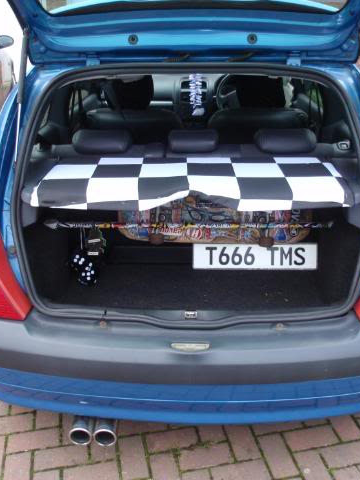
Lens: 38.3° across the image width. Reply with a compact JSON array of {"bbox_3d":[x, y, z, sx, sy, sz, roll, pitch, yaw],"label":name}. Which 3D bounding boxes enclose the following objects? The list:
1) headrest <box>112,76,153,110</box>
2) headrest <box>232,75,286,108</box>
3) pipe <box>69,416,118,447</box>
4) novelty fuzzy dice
[{"bbox_3d":[-0.263,-0.795,2.753,0.260,0.190,0.120,0,26,1],"label":"headrest"},{"bbox_3d":[0.431,-0.800,2.753,0.260,0.190,0.120,0,26,1],"label":"headrest"},{"bbox_3d":[-0.298,0.625,1.805,0.160,0.085,0.180,0,26,1],"label":"pipe"},{"bbox_3d":[-0.367,0.113,1.992,0.105,0.120,0.085,0,26,1],"label":"novelty fuzzy dice"}]

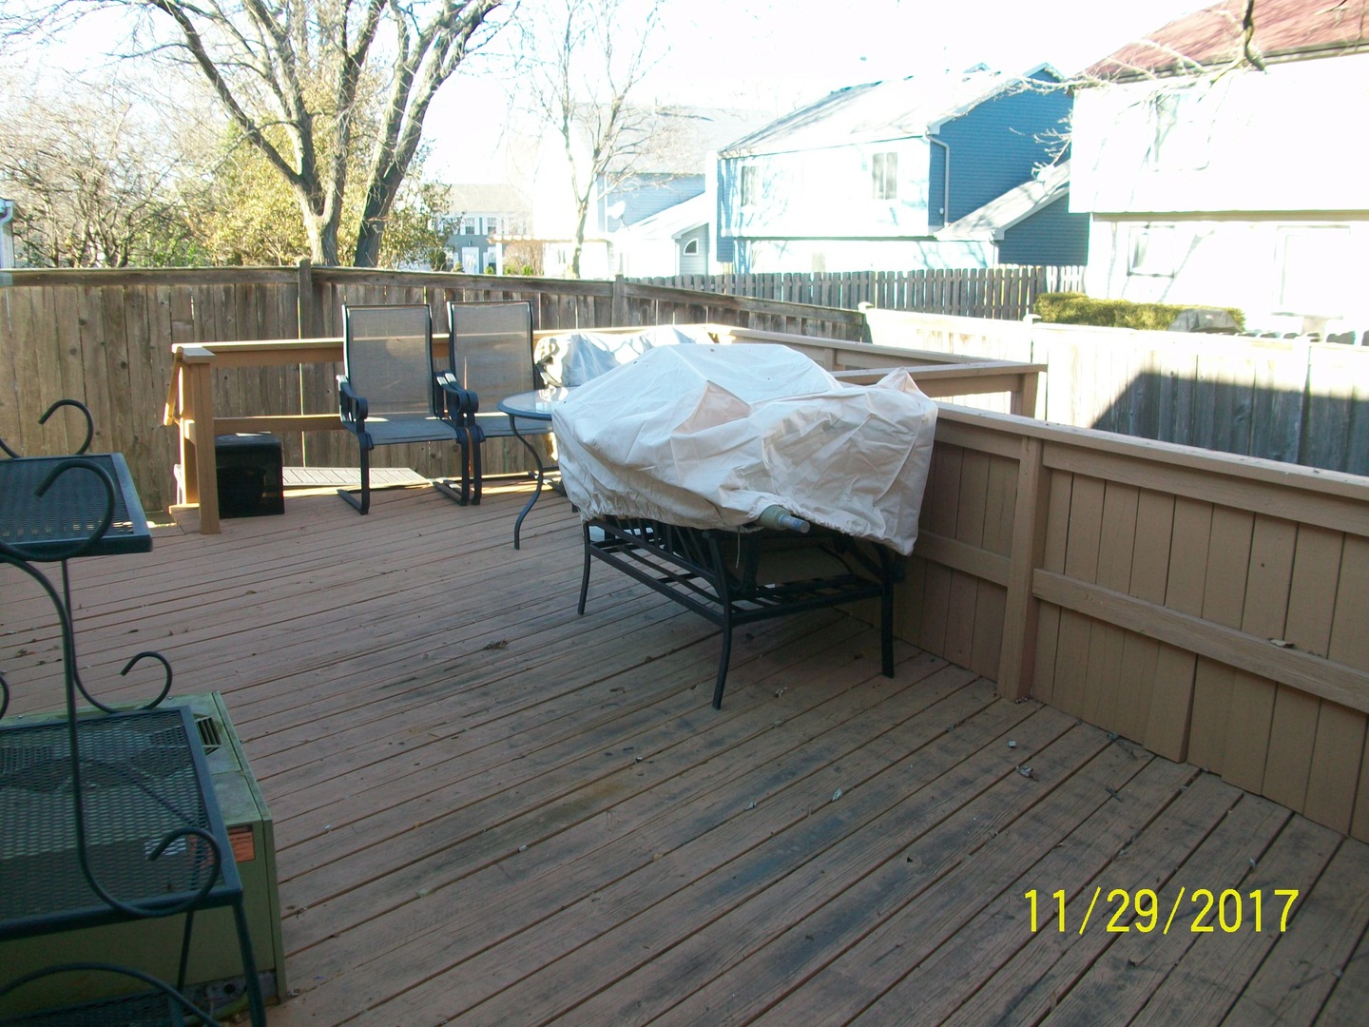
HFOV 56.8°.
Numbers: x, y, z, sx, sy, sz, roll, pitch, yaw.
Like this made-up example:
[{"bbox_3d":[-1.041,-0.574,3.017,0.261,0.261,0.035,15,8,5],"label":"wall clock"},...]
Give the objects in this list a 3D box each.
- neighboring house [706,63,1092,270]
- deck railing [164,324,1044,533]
[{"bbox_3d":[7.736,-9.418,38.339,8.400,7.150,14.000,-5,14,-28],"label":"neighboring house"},{"bbox_3d":[-0.579,-0.462,7.165,4.100,0.950,3.150,-6,14,-32],"label":"deck railing"}]

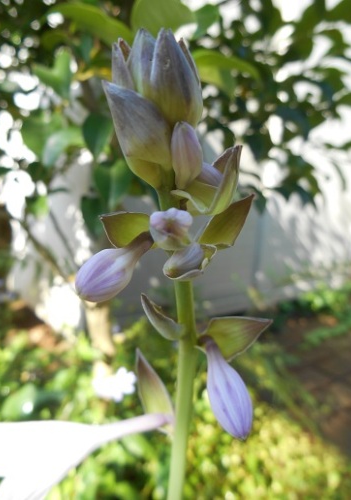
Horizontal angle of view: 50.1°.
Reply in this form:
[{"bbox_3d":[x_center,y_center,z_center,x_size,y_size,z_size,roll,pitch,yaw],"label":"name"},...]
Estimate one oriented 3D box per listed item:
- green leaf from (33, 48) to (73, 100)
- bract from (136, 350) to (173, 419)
[{"bbox_3d":[-0.262,-0.376,0.800,0.080,0.100,0.045,12,0,-4],"label":"green leaf"},{"bbox_3d":[-0.011,0.073,0.205,0.017,0.042,0.011,-26,3,-24],"label":"bract"}]

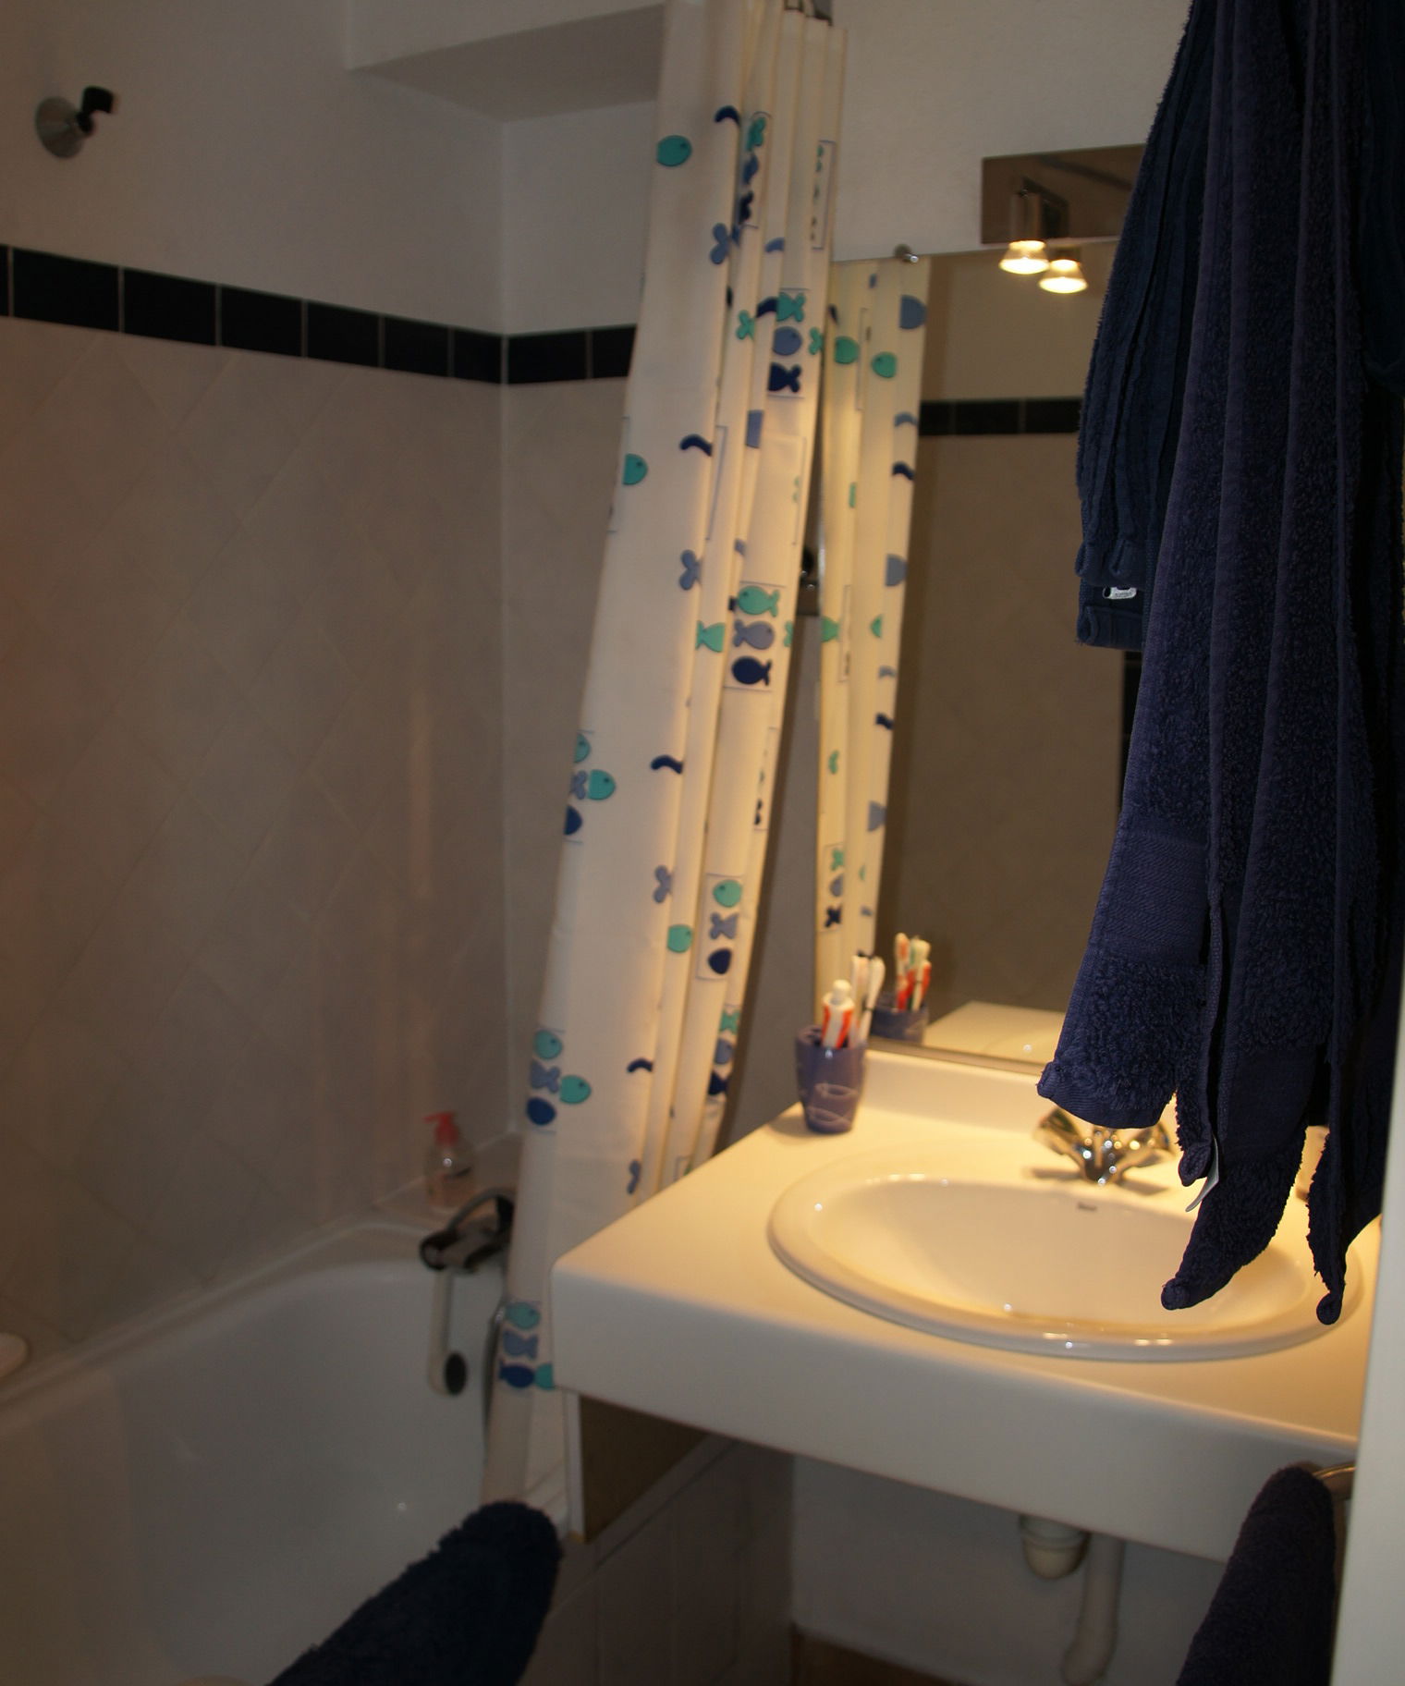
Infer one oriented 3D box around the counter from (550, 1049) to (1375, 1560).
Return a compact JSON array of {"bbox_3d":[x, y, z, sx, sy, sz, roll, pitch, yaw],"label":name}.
[{"bbox_3d":[0.362,0.424,1.594,0.845,0.200,0.570,6,12,30],"label":"counter"}]

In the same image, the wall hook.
[{"bbox_3d":[-0.681,-0.797,1.750,0.075,0.072,0.067,6,12,30],"label":"wall hook"}]

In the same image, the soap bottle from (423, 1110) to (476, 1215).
[{"bbox_3d":[-0.381,0.471,2.364,0.068,0.148,0.065,-6,12,-30],"label":"soap bottle"}]

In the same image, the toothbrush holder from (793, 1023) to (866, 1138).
[{"bbox_3d":[0.156,0.289,1.915,0.092,0.115,0.092,0,10,0],"label":"toothbrush holder"}]

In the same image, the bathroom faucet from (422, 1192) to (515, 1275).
[{"bbox_3d":[-0.281,0.531,2.213,0.180,0.125,0.190,6,12,30],"label":"bathroom faucet"}]

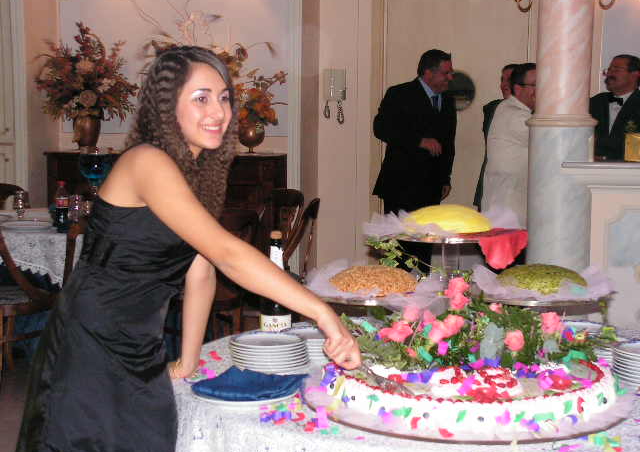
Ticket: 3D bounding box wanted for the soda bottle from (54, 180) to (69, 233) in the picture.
[{"bbox_3d":[-1.476,-0.111,6.650,0.080,0.297,0.080,0,5,0],"label":"soda bottle"}]

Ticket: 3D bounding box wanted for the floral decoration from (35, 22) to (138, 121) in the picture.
[{"bbox_3d":[-1.584,-1.048,7.900,0.700,0.660,0.600,0,5,0],"label":"floral decoration"}]

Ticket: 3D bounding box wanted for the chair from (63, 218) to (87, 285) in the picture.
[{"bbox_3d":[-0.964,0.386,5.518,0.470,0.900,0.520,-2,6,-27],"label":"chair"}]

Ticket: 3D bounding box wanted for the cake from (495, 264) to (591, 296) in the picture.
[{"bbox_3d":[0.564,0.137,2.950,0.228,0.075,0.228,0,5,0],"label":"cake"}]

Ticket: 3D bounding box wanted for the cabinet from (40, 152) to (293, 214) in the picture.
[{"bbox_3d":[-1.060,0.043,8.046,1.600,1.070,0.450,1,6,0],"label":"cabinet"}]

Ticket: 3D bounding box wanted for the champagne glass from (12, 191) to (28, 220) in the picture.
[{"bbox_3d":[-1.677,-0.120,6.523,0.080,0.168,0.080,1,6,0],"label":"champagne glass"}]

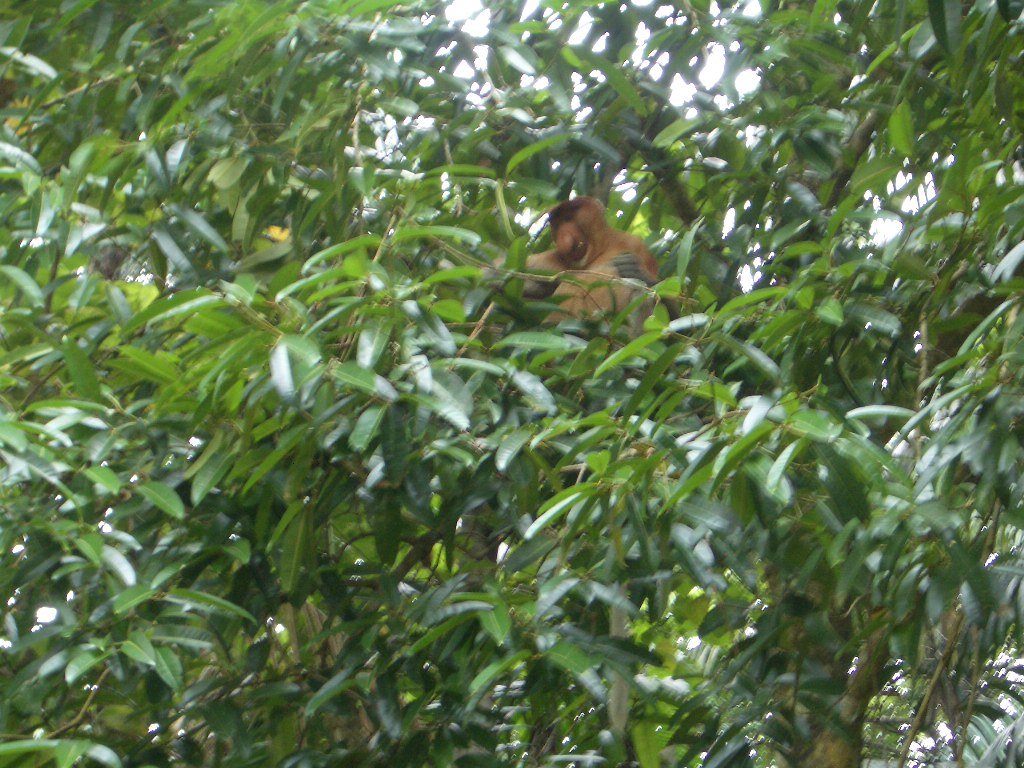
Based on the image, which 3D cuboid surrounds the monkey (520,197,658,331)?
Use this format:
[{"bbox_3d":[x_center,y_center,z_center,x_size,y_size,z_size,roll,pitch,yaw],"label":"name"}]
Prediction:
[{"bbox_3d":[0.218,-0.335,9.600,0.480,0.520,0.460,-8,-14,33],"label":"monkey"}]

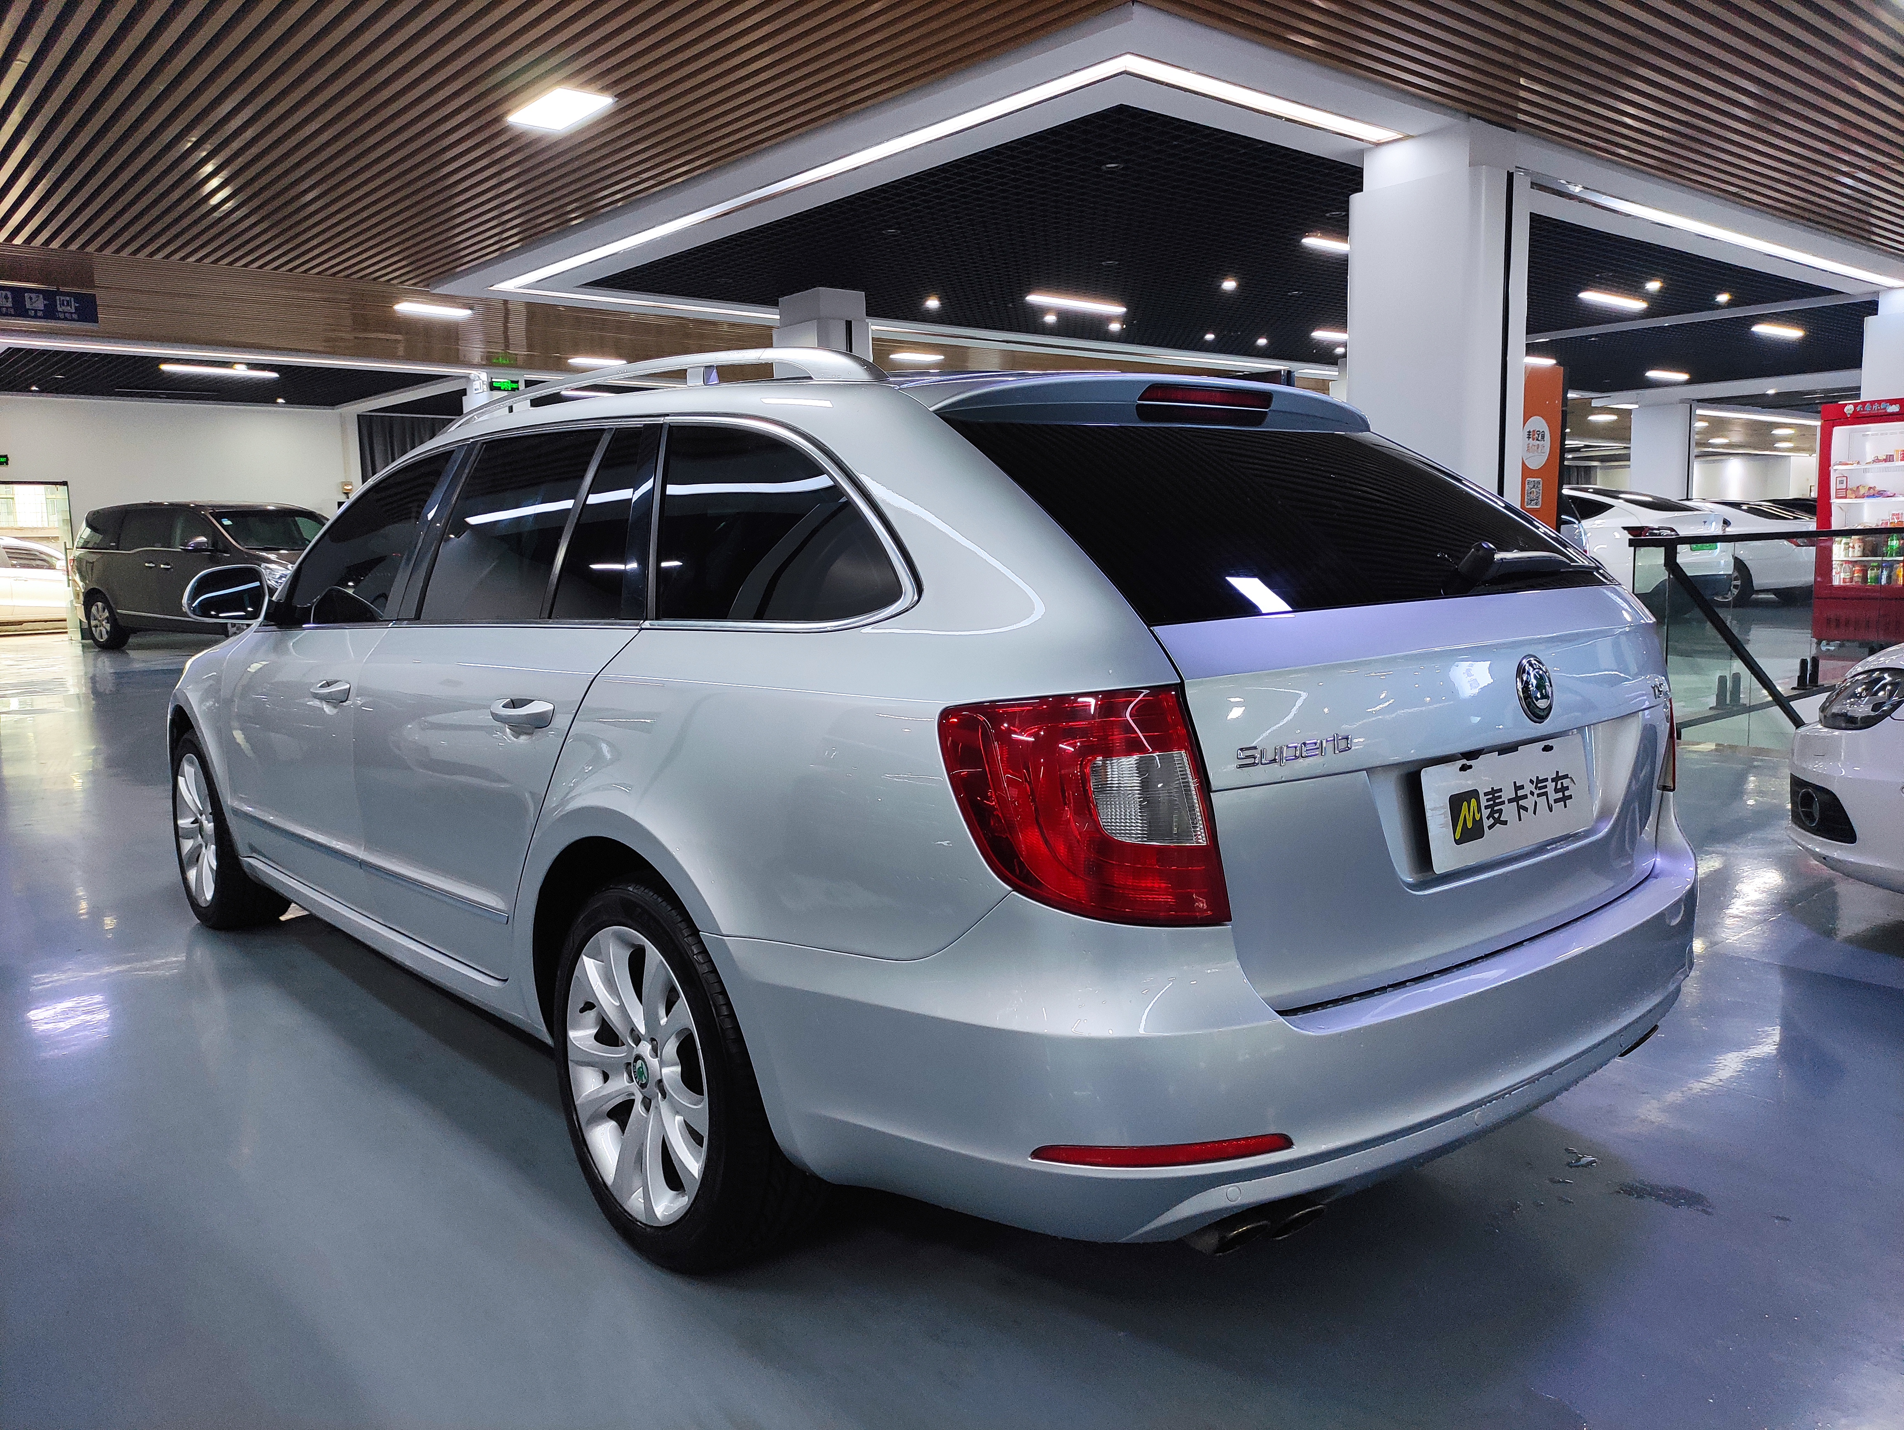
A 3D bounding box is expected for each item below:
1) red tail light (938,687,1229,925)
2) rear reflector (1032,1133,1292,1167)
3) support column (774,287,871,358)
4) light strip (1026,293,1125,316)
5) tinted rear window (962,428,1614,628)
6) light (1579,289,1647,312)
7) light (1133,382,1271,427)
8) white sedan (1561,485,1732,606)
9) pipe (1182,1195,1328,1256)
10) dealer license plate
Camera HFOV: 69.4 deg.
[{"bbox_3d":[0.161,0.117,1.602,0.295,0.275,0.210,-7,9,-40],"label":"red tail light"},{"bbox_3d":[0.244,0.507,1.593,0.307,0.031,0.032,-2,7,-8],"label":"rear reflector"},{"bbox_3d":[-1.047,-1.921,11.636,0.500,3.137,0.630,-8,10,-40],"label":"support column"},{"bbox_3d":[1.101,-3.653,12.218,1.200,0.050,0.120,-8,10,-40],"label":"light strip"},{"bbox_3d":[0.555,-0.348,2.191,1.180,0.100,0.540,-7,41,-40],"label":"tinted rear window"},{"bbox_3d":[6.020,-3.780,12.523,1.200,0.050,0.120,-8,10,-40],"label":"light"},{"bbox_3d":[0.416,-0.511,2.270,0.350,0.070,0.050,-7,9,-40],"label":"light"},{"bbox_3d":[7.629,-2.246,18.223,1.890,1.540,4.720,-5,8,-30],"label":"white sedan"},{"bbox_3d":[0.348,0.613,1.737,0.200,0.066,0.140,-7,9,-40],"label":"pipe"},{"bbox_3d":[0.807,0.120,1.965,0.440,0.140,0.012,-7,-1,-40],"label":"dealer license plate"}]

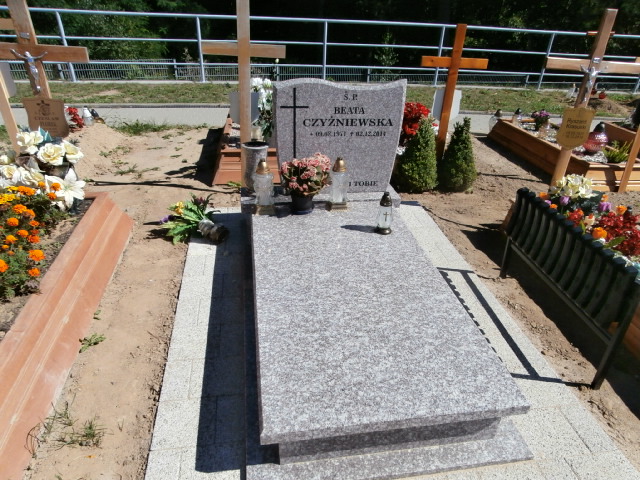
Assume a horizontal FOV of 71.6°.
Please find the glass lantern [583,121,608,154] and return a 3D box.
[{"bbox_3d":[2.497,-0.919,3.964,0.220,0.259,0.220,-2,30,-9],"label":"glass lantern"}]

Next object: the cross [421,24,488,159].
[{"bbox_3d":[1.064,-1.099,3.614,0.540,1.190,0.080,-3,31,-9],"label":"cross"}]

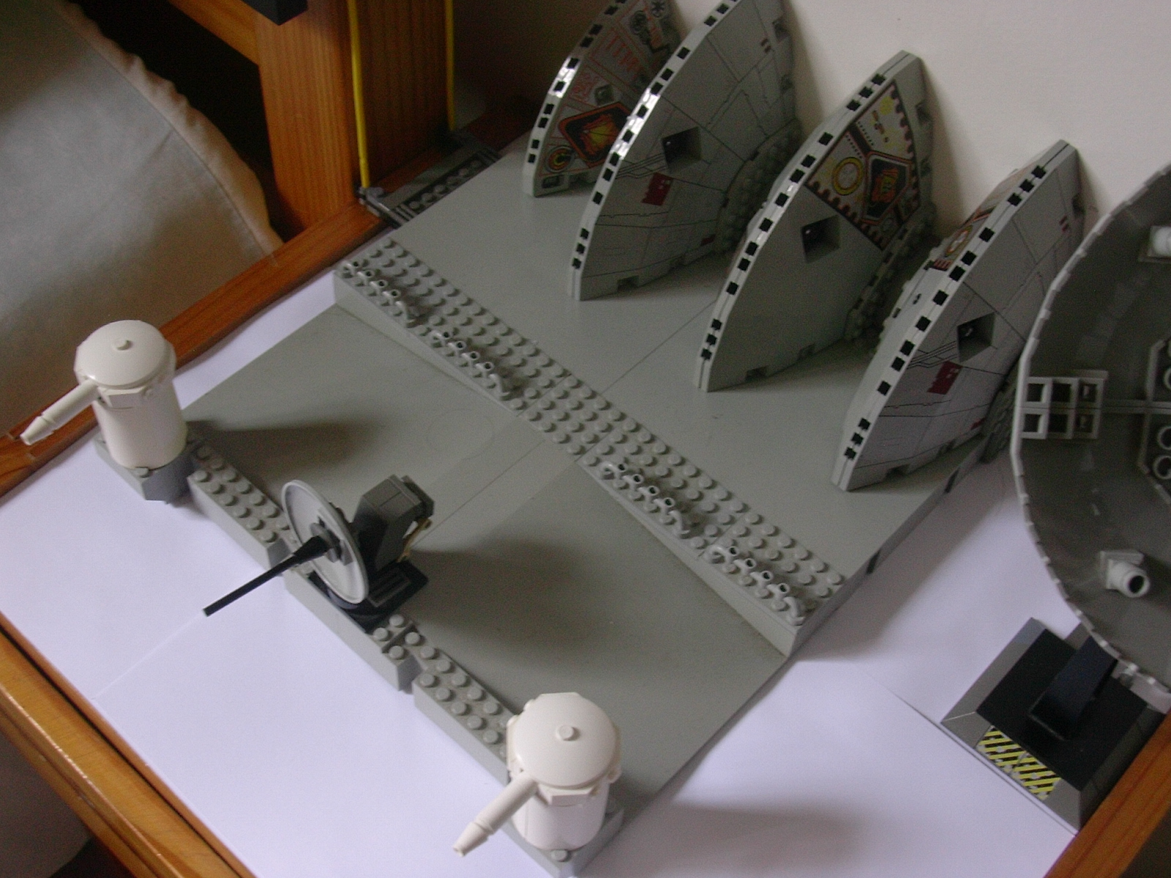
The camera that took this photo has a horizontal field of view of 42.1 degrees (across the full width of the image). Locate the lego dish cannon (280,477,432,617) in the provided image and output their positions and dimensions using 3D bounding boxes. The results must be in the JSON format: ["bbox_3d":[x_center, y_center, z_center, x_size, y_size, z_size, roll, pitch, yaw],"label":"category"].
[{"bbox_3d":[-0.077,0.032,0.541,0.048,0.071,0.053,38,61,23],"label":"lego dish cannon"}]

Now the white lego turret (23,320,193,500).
[{"bbox_3d":[-0.181,-0.003,0.584,0.038,0.080,0.063,38,61,23],"label":"white lego turret"}]

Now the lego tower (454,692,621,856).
[{"bbox_3d":[-0.017,0.117,0.489,0.036,0.061,0.063,38,60,23],"label":"lego tower"}]

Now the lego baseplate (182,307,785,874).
[{"bbox_3d":[-0.058,0.042,0.592,0.256,0.021,0.126,38,61,23],"label":"lego baseplate"}]

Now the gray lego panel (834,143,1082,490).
[{"bbox_3d":[0.141,-0.046,0.585,0.058,0.111,0.111,38,61,23],"label":"gray lego panel"}]

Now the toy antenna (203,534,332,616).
[{"bbox_3d":[-0.108,0.047,0.510,0.048,0.008,0.008,-32,61,-27],"label":"toy antenna"}]

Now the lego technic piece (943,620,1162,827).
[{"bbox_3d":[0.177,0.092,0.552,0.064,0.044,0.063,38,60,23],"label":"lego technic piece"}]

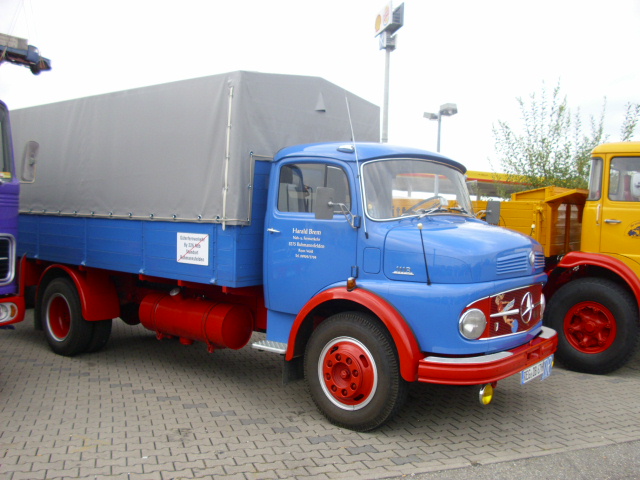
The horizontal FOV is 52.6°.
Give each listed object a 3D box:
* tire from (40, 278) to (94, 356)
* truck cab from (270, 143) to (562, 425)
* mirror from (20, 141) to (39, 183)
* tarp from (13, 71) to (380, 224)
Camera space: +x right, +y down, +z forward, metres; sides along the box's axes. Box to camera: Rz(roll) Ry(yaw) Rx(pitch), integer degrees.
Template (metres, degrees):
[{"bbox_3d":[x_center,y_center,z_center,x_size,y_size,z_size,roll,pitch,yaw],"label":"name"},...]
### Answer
[{"bbox_3d":[-3.085,0.920,7.949,0.966,0.966,0.250,3,3,38],"label":"tire"},{"bbox_3d":[0.939,0.321,6.066,2.200,2.490,2.300,3,3,38],"label":"truck cab"},{"bbox_3d":[-3.070,-0.831,6.850,0.070,0.400,0.160,8,-1,27],"label":"mirror"},{"bbox_3d":[-1.967,-1.030,8.353,4.978,1.552,2.317,3,3,38],"label":"tarp"}]

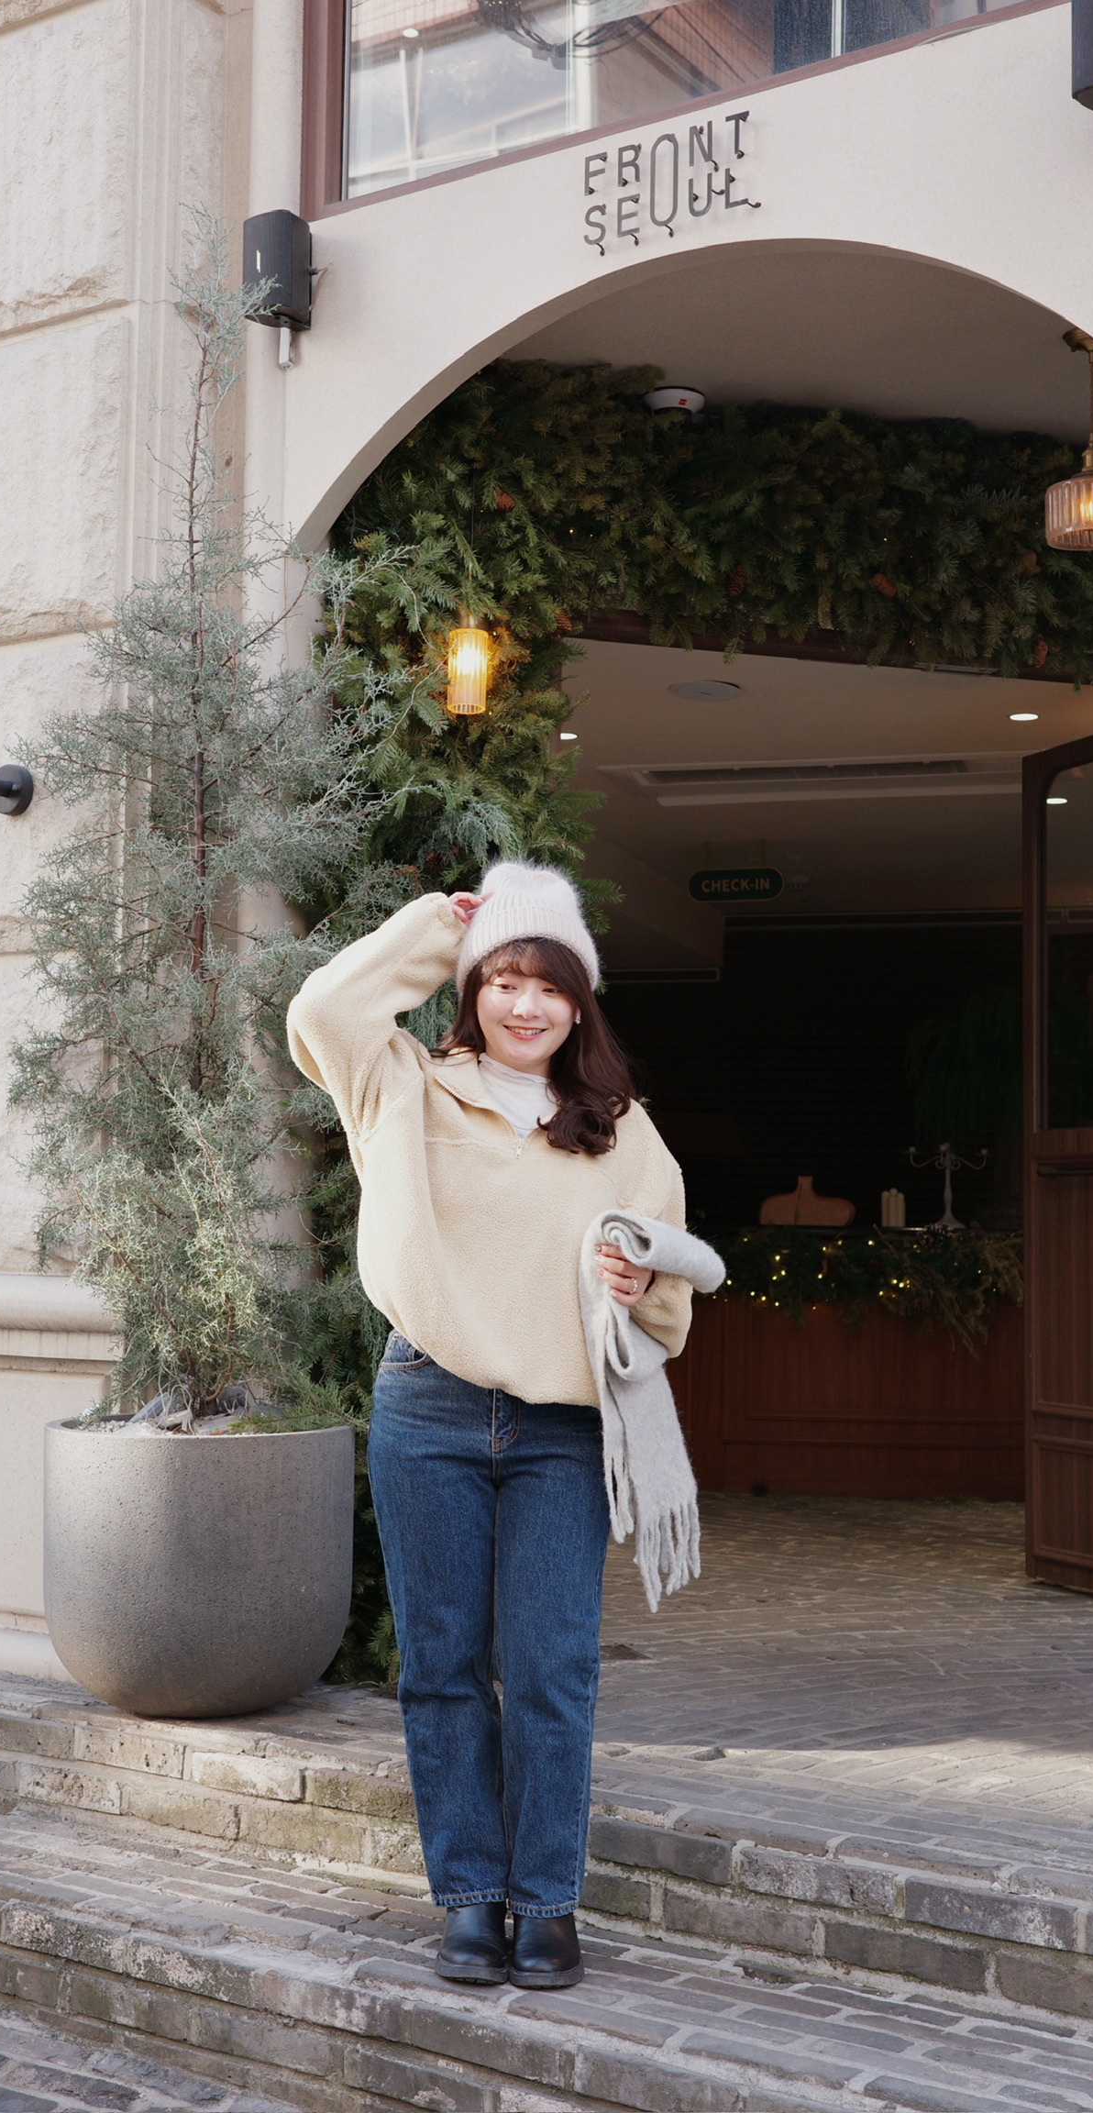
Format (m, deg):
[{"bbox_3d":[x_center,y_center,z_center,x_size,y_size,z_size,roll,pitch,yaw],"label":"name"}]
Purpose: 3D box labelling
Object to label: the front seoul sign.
[{"bbox_3d":[0.229,-1.641,4.419,0.390,0.200,0.050,-2,-4,33],"label":"front seoul sign"}]

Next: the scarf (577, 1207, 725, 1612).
[{"bbox_3d":[0.156,0.521,3.460,0.210,0.580,0.190,1,-4,-3],"label":"scarf"}]

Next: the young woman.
[{"bbox_3d":[-0.087,0.531,3.583,0.620,1.670,0.420,0,-4,0],"label":"young woman"}]

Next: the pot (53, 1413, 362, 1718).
[{"bbox_3d":[-0.683,0.986,4.589,0.600,0.540,0.600,0,-4,0],"label":"pot"}]

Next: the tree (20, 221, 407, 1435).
[{"bbox_3d":[-0.664,-0.471,4.686,0.780,2.420,0.740,0,-4,0],"label":"tree"}]

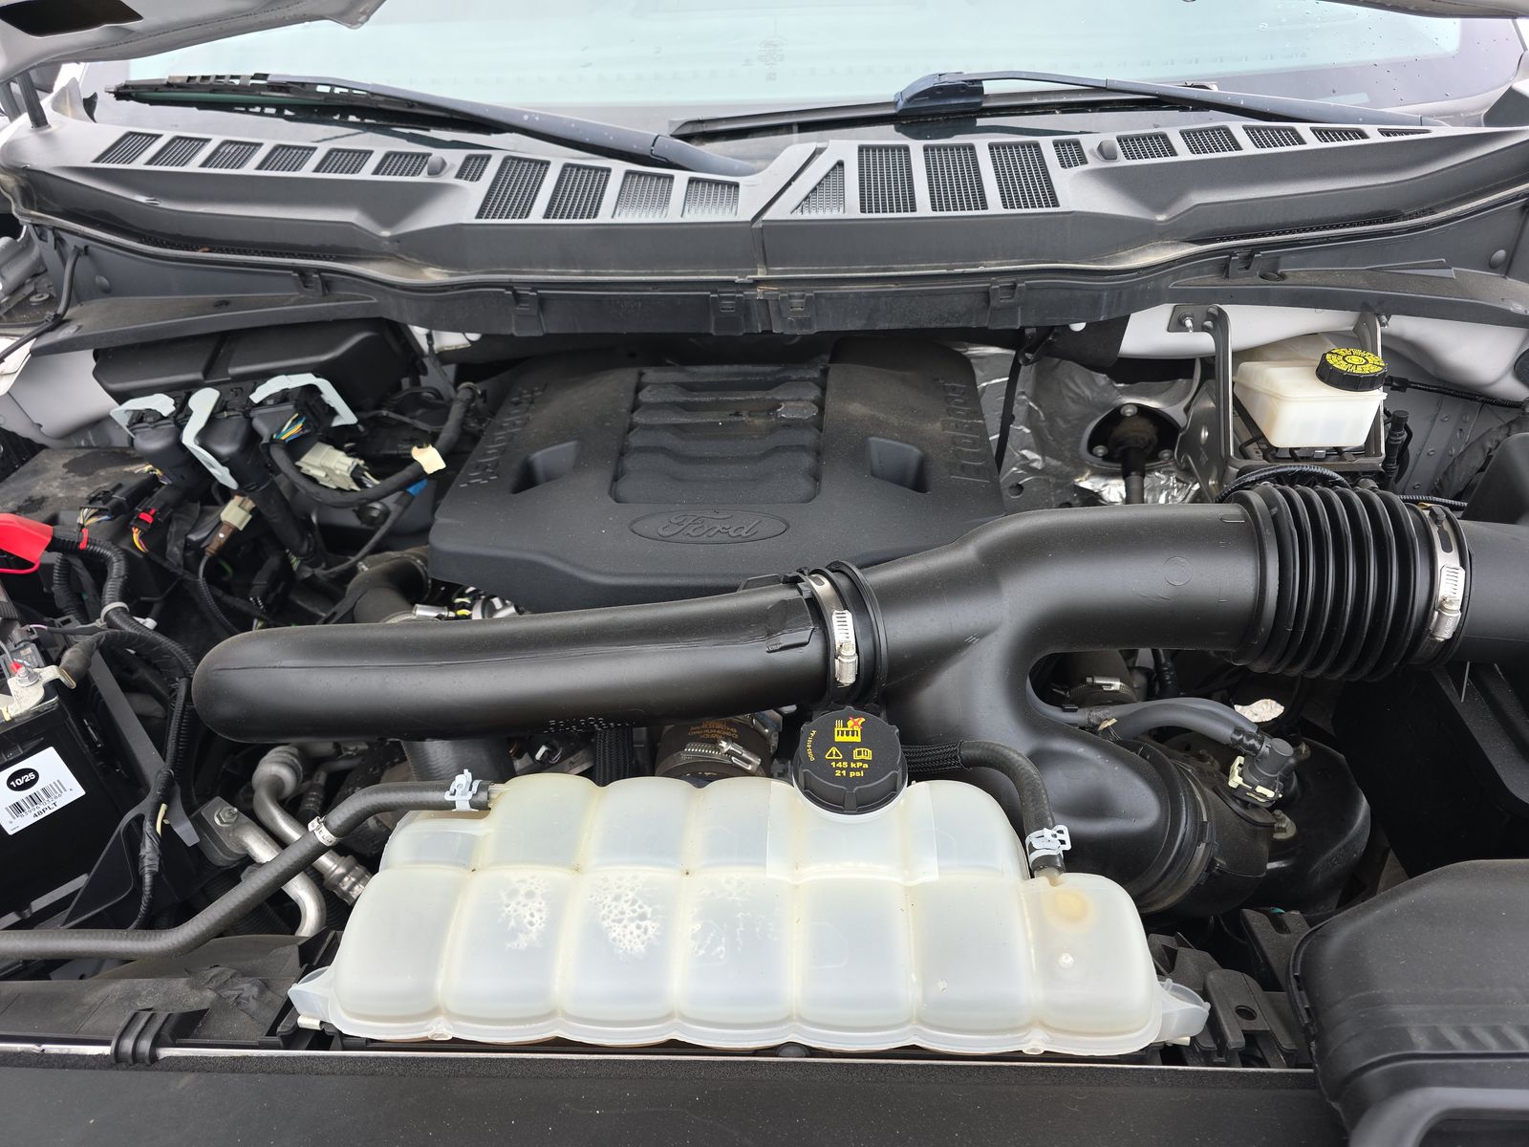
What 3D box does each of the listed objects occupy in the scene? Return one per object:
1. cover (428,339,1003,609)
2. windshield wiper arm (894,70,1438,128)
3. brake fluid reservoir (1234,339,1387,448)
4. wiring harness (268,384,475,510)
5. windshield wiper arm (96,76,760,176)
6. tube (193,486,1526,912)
[{"bbox_3d":[-0.037,-0.101,0.904,0.435,0.115,0.345,1,38,2],"label":"cover"},{"bbox_3d":[0.416,-0.470,1.020,0.594,0.055,0.060,-3,38,-10],"label":"windshield wiper arm"},{"bbox_3d":[0.483,-0.159,0.897,0.125,0.085,0.100,1,38,2],"label":"brake fluid reservoir"},{"bbox_3d":[-0.337,-0.116,0.880,0.165,0.095,0.155,1,38,2],"label":"wiring harness"},{"bbox_3d":[-0.384,-0.473,1.065,0.800,0.060,0.080,12,40,17],"label":"windshield wiper arm"},{"bbox_3d":[0.065,0.096,0.665,0.930,0.235,0.215,1,38,2],"label":"tube"}]

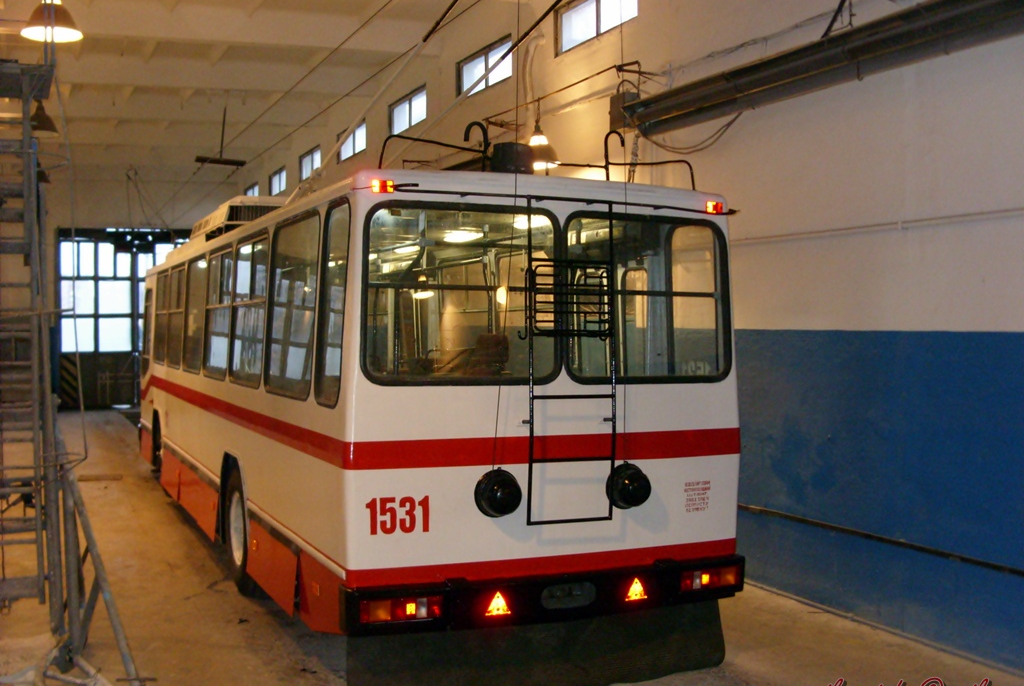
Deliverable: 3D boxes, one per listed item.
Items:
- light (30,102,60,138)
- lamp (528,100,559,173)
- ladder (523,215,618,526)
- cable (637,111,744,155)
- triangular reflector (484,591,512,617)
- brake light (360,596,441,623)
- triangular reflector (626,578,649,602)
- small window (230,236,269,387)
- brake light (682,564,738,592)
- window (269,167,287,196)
[{"bbox_3d":[-5.114,-2.426,12.200,0.400,0.390,0.400,0,1,-24],"label":"light"},{"bbox_3d":[0.278,-2.137,11.577,0.440,0.720,0.440,0,1,0],"label":"lamp"},{"bbox_3d":[0.322,0.120,6.421,0.571,1.809,0.170,0,1,-24],"label":"ladder"},{"bbox_3d":[1.522,-1.790,9.696,0.120,0.300,1.550,0,1,-24],"label":"cable"},{"bbox_3d":[-0.072,1.438,6.200,0.156,0.140,0.030,0,1,-24],"label":"triangular reflector"},{"bbox_3d":[-0.591,1.427,6.015,0.450,0.140,0.070,0,1,-16],"label":"brake light"},{"bbox_3d":[0.727,1.437,6.552,0.154,0.140,0.030,0,1,-24],"label":"triangular reflector"},{"bbox_3d":[-2.102,-0.246,8.932,0.050,1.180,1.370,3,0,-24],"label":"small window"},{"bbox_3d":[1.189,1.424,6.800,0.440,0.135,0.070,0,1,-32],"label":"brake light"},{"bbox_3d":[-5.357,-3.690,25.682,0.120,0.550,1.720,0,1,-24],"label":"window"}]

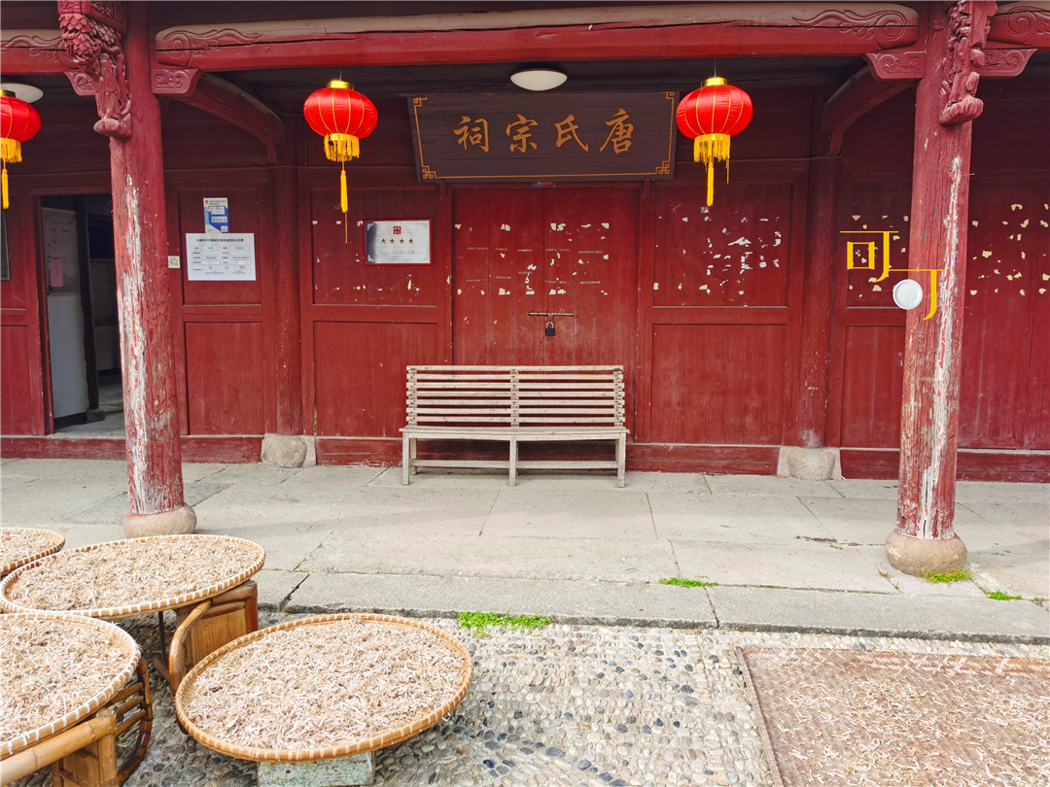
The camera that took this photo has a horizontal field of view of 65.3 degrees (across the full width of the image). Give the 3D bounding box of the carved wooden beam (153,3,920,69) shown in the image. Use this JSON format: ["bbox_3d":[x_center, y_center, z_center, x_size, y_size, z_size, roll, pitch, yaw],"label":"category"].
[{"bbox_3d":[-0.039,-1.899,4.307,4.000,0.235,0.250,1,6,6],"label":"carved wooden beam"}]

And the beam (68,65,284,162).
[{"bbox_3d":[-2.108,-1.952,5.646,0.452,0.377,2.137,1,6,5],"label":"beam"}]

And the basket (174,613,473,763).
[{"bbox_3d":[-0.623,0.920,2.639,0.910,0.055,0.910,1,8,0],"label":"basket"}]

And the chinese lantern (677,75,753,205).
[{"bbox_3d":[1.016,-1.354,4.396,0.410,0.690,0.410,1,6,6],"label":"chinese lantern"}]

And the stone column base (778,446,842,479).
[{"bbox_3d":[2.288,0.534,6.616,0.490,0.270,0.380,1,6,6],"label":"stone column base"}]

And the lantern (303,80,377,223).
[{"bbox_3d":[-1.036,-1.365,4.629,0.410,0.780,0.410,1,6,6],"label":"lantern"}]

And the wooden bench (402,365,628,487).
[{"bbox_3d":[-0.079,0.243,6.385,1.750,0.895,0.530,0,6,3],"label":"wooden bench"}]

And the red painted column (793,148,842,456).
[{"bbox_3d":[2.310,-0.709,6.442,0.250,2.280,0.250,1,6,6],"label":"red painted column"}]

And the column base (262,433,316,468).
[{"bbox_3d":[-2.012,0.477,7.071,0.480,0.280,0.380,1,6,6],"label":"column base"}]

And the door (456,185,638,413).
[{"bbox_3d":[0.160,-0.652,6.795,1.530,2.130,0.080,1,6,6],"label":"door"}]

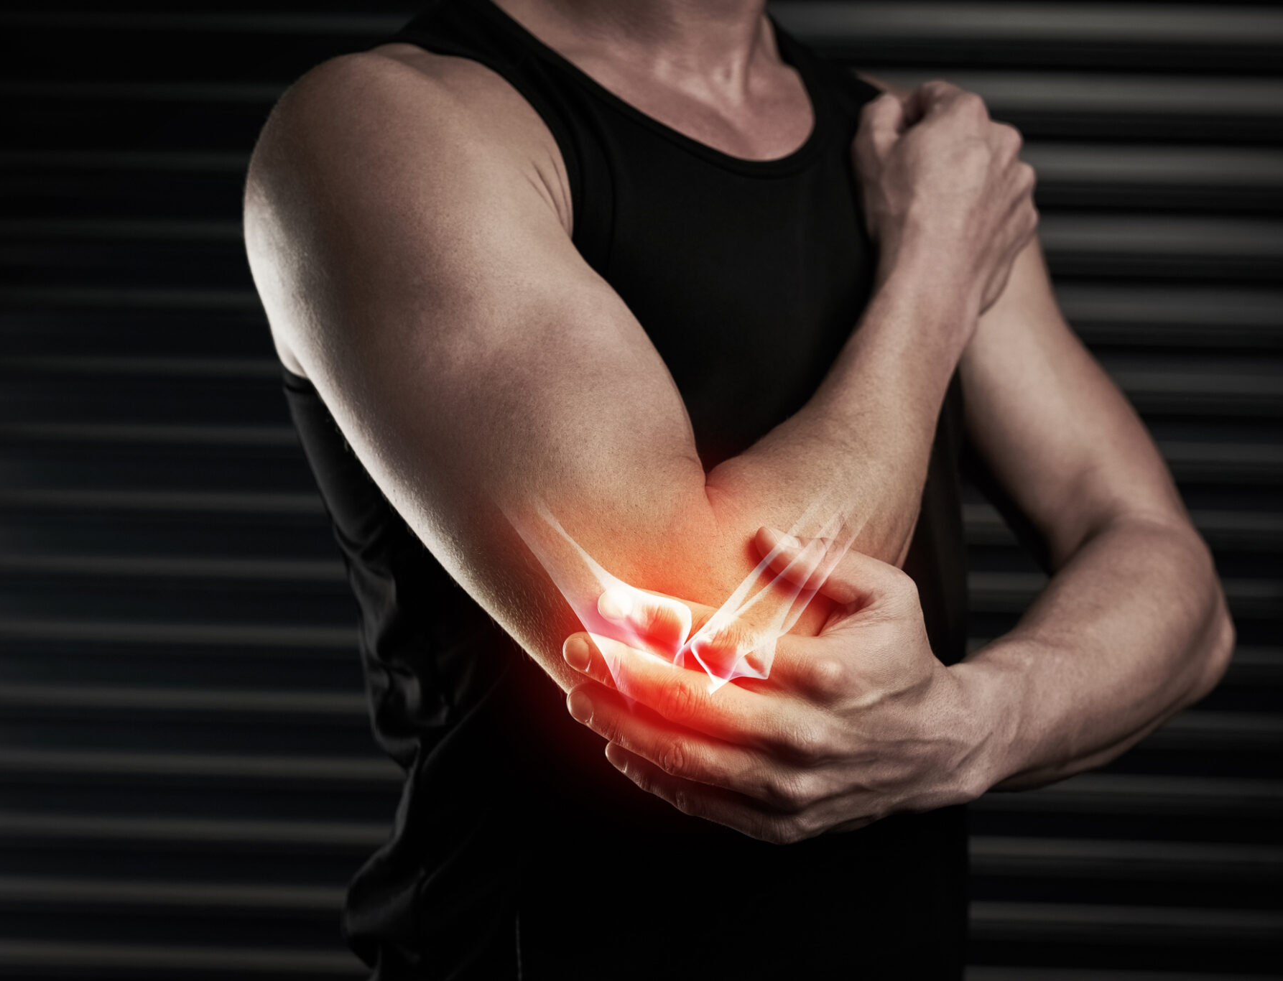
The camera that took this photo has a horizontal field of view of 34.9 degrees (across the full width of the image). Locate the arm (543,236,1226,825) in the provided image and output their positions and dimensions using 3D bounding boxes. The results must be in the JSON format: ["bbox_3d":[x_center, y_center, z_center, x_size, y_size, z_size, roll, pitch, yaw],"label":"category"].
[{"bbox_3d":[0.127,-0.031,1.071,0.473,0.374,0.208,0,-9,-38],"label":"arm"}]

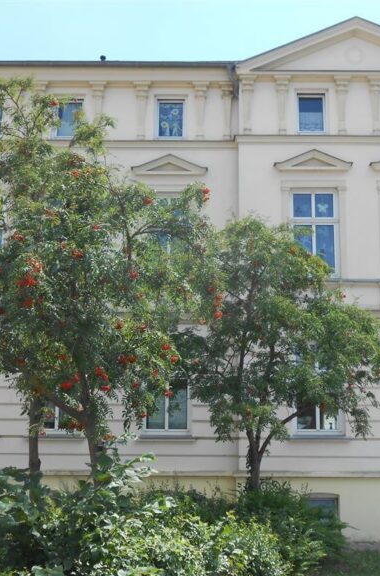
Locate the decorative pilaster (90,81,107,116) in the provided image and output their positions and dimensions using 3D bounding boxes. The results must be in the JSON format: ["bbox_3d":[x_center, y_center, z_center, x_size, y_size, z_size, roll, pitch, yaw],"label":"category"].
[{"bbox_3d":[-2.234,-4.306,20.620,0.405,1.552,0.180,0,-12,0],"label":"decorative pilaster"}]

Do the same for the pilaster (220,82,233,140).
[{"bbox_3d":[0.888,-4.287,20.599,0.318,1.546,0.180,0,-12,0],"label":"pilaster"}]

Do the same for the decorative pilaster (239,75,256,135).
[{"bbox_3d":[1.397,-4.365,20.212,0.408,1.537,0.180,0,-12,0],"label":"decorative pilaster"}]

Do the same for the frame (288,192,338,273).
[{"bbox_3d":[2.923,-1.240,19.810,1.147,2.110,0.120,0,-12,0],"label":"frame"}]

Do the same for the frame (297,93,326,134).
[{"bbox_3d":[2.888,-4.139,20.019,0.635,0.976,0.120,0,-13,0],"label":"frame"}]

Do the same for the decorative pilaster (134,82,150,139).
[{"bbox_3d":[-1.155,-4.302,20.613,0.405,1.547,0.180,0,-12,0],"label":"decorative pilaster"}]

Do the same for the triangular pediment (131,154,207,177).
[{"bbox_3d":[-0.477,-2.719,19.038,1.716,0.530,0.250,0,-11,0],"label":"triangular pediment"}]

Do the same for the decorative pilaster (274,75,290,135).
[{"bbox_3d":[2.075,-4.096,18.986,0.365,1.434,0.200,0,-11,0],"label":"decorative pilaster"}]

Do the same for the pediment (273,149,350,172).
[{"bbox_3d":[2.895,-2.954,19.865,1.858,0.550,0.270,0,-12,0],"label":"pediment"}]

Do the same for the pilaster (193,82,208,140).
[{"bbox_3d":[0.259,-4.240,20.130,0.383,1.405,0.180,0,-13,0],"label":"pilaster"}]

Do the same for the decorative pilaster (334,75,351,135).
[{"bbox_3d":[3.642,-4.358,20.198,0.391,1.544,0.180,0,-12,0],"label":"decorative pilaster"}]

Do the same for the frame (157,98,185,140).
[{"bbox_3d":[-0.437,-4.087,20.333,0.674,0.994,0.120,0,-13,0],"label":"frame"}]

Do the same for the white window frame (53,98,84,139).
[{"bbox_3d":[-2.922,-4.088,20.340,0.706,0.994,0.120,0,-13,0],"label":"white window frame"}]

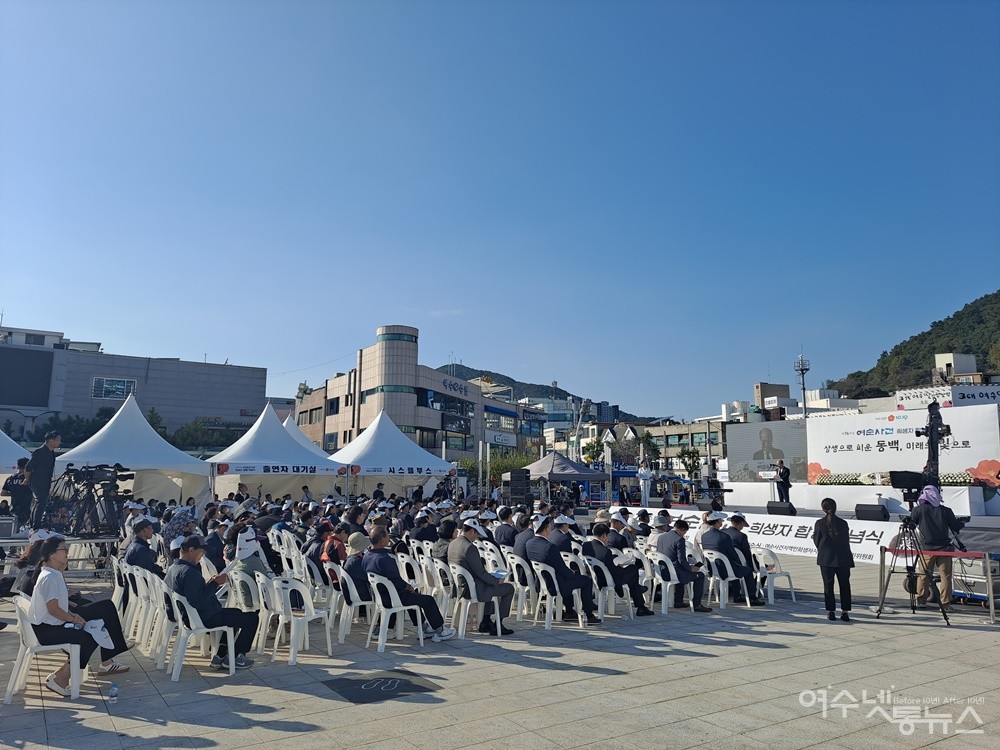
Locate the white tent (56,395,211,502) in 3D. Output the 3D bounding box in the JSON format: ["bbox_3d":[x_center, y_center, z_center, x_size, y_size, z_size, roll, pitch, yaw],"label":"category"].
[{"bbox_3d":[-13.927,3.239,25.836,5.050,5.000,5.050,6,-11,-33],"label":"white tent"}]

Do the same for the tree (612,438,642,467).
[{"bbox_3d":[10.074,6.948,55.610,2.400,3.700,2.300,1,-9,0],"label":"tree"}]

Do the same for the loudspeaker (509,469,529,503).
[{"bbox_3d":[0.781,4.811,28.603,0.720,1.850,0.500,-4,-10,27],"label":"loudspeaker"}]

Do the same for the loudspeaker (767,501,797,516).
[{"bbox_3d":[7.720,3.673,19.075,0.500,0.390,0.660,6,-11,-30],"label":"loudspeaker"}]

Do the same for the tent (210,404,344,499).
[{"bbox_3d":[-9.641,3.720,28.607,5.050,5.000,5.050,6,-11,-33],"label":"tent"}]

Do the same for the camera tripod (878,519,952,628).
[{"bbox_3d":[5.679,2.672,9.647,0.800,1.380,0.780,-2,-9,20],"label":"camera tripod"}]

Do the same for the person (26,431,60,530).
[{"bbox_3d":[-7.893,1.827,11.906,0.500,1.760,0.500,6,-11,-31],"label":"person"}]

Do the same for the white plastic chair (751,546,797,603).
[{"bbox_3d":[4.134,3.048,10.586,0.530,0.790,0.460,6,-11,-32],"label":"white plastic chair"}]

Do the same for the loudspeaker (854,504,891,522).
[{"bbox_3d":[9.072,3.357,16.878,0.430,0.370,0.620,7,-11,-36],"label":"loudspeaker"}]

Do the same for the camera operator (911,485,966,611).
[{"bbox_3d":[6.496,2.548,10.339,0.620,1.760,0.480,-7,-12,37],"label":"camera operator"}]

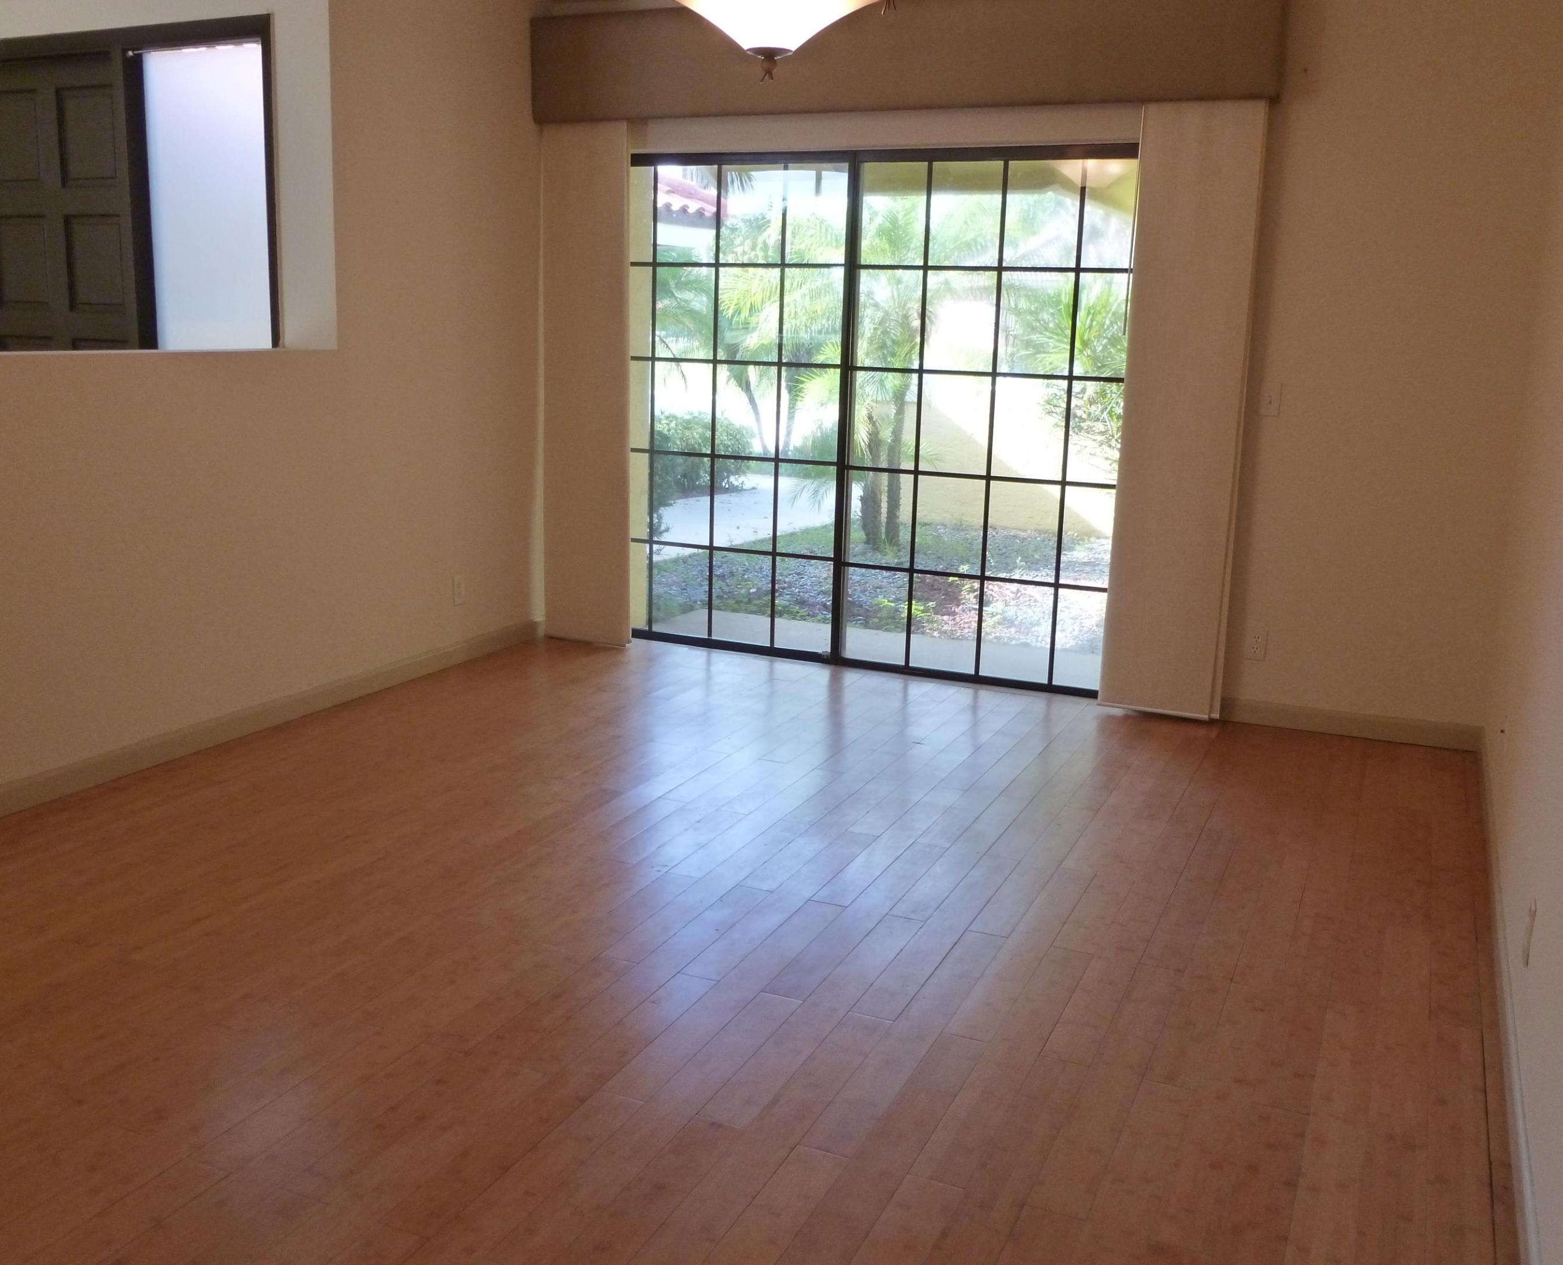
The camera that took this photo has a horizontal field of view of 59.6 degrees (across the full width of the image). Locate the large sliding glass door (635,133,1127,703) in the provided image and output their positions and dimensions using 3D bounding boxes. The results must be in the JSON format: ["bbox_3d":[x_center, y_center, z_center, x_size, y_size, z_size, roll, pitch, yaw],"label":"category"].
[{"bbox_3d":[0.269,-0.862,5.466,2.380,2.030,0.100,7,14,24],"label":"large sliding glass door"}]

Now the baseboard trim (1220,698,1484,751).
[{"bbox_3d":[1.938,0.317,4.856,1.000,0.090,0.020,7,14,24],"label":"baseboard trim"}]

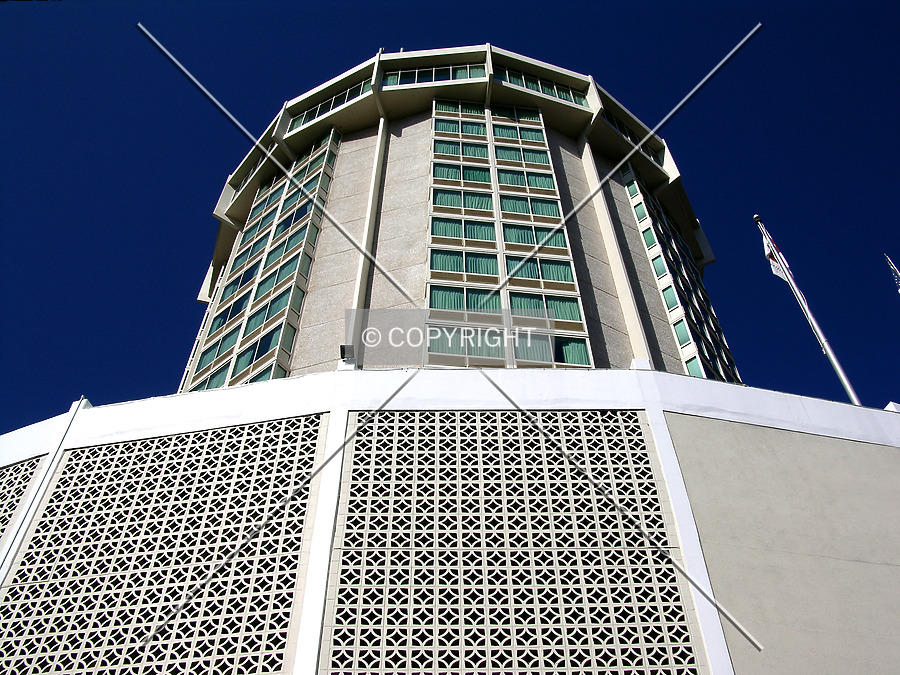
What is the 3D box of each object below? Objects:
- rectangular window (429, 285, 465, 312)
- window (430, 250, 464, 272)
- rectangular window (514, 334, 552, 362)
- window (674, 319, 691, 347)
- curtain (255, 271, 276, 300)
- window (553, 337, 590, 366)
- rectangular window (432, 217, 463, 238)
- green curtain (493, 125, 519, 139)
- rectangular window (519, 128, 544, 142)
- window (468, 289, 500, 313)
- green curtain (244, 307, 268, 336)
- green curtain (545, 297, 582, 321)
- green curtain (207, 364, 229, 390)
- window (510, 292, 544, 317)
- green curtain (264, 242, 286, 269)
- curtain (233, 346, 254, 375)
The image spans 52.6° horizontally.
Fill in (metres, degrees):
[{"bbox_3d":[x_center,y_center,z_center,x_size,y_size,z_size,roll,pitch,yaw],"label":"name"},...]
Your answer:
[{"bbox_3d":[-0.081,-1.483,34.616,1.285,1.485,0.100,5,-54,-4],"label":"rectangular window"},{"bbox_3d":[-0.090,-3.104,36.971,1.361,1.594,0.120,5,-53,-4],"label":"window"},{"bbox_3d":[2.969,0.415,32.719,1.283,1.485,0.120,5,-54,-4],"label":"rectangular window"},{"bbox_3d":[10.037,-0.190,39.159,0.512,1.594,0.120,-32,-60,22],"label":"window"},{"bbox_3d":[-8.209,-2.287,40.932,1.321,1.514,0.150,-34,-60,22],"label":"curtain"},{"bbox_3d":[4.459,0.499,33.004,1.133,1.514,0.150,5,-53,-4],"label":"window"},{"bbox_3d":[-0.104,-4.577,38.878,1.219,1.589,0.120,5,-54,-4],"label":"rectangular window"},{"bbox_3d":[2.966,-10.845,47.919,1.361,1.594,0.120,5,-53,-4],"label":"green curtain"},{"bbox_3d":[4.340,-10.715,48.043,1.321,1.514,0.150,5,-53,-4],"label":"rectangular window"},{"bbox_3d":[1.315,-1.370,34.703,1.299,1.485,0.100,5,-54,-4],"label":"window"},{"bbox_3d":[-8.158,-0.590,38.489,1.214,1.589,0.120,-33,-60,22],"label":"green curtain"},{"bbox_3d":[4.343,-1.125,34.893,1.235,1.485,0.100,5,-54,-4],"label":"green curtain"},{"bbox_3d":[-9.425,1.815,36.944,1.294,1.589,0.120,-33,-60,22],"label":"green curtain"},{"bbox_3d":[2.964,-1.172,34.854,1.283,1.485,0.120,5,-54,-4],"label":"window"},{"bbox_3d":[-8.130,-3.825,42.798,1.283,1.485,0.120,-33,-60,22],"label":"green curtain"},{"bbox_3d":[-8.154,0.998,36.342,1.214,1.589,0.120,-33,-60,22],"label":"curtain"}]

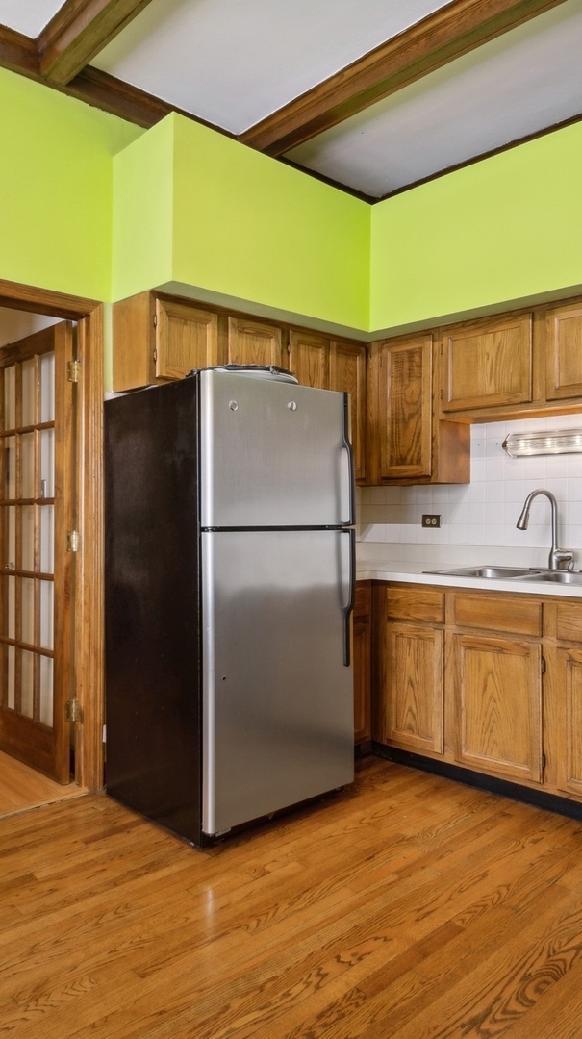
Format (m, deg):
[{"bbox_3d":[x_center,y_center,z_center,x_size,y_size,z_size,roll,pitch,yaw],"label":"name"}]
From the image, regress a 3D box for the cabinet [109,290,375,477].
[{"bbox_3d":[-0.176,-0.575,3.273,1.336,0.793,0.303,-1,1,-40],"label":"cabinet"}]

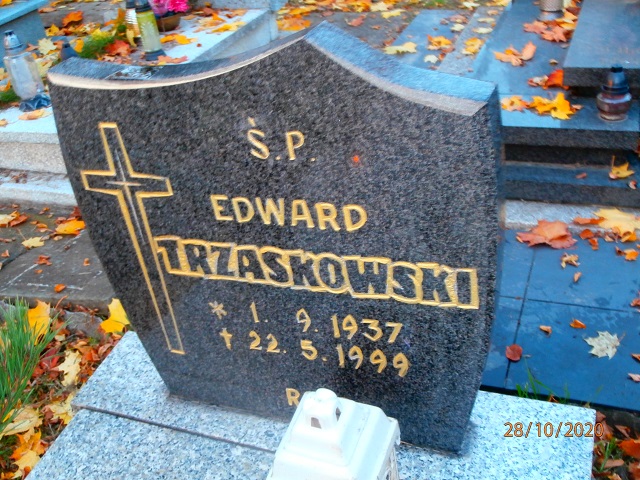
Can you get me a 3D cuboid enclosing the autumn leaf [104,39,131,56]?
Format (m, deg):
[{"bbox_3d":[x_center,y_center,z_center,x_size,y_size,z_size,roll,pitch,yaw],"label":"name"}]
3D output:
[{"bbox_3d":[-1.024,-0.972,3.538,0.126,0.050,0.128,-17,34,-11],"label":"autumn leaf"}]

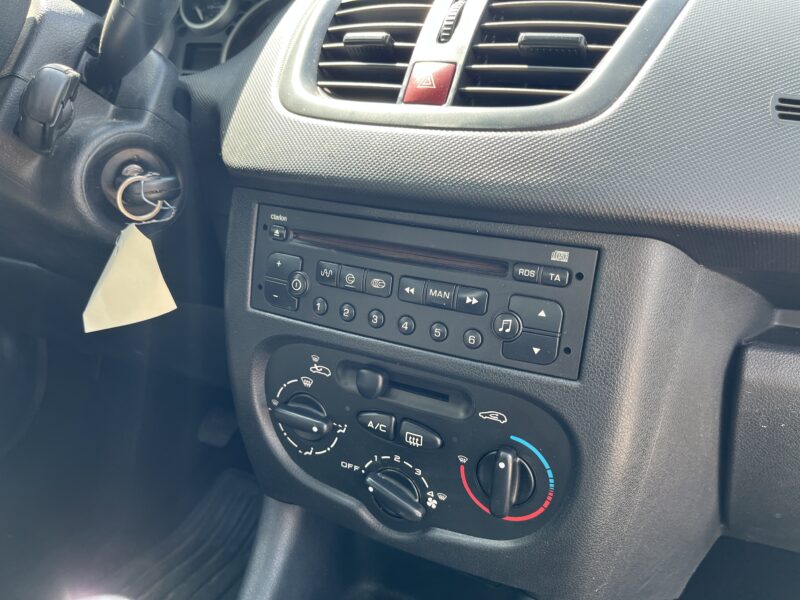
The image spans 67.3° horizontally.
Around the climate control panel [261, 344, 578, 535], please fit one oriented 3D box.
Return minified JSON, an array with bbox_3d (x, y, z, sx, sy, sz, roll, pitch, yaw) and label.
[{"bbox_3d":[-0.004,0.088,0.339,0.192,0.103,0.026,11,18,25],"label":"climate control panel"}]

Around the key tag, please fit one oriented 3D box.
[{"bbox_3d":[-0.180,-0.032,0.405,0.057,0.101,0.030,-6,21,-21],"label":"key tag"}]

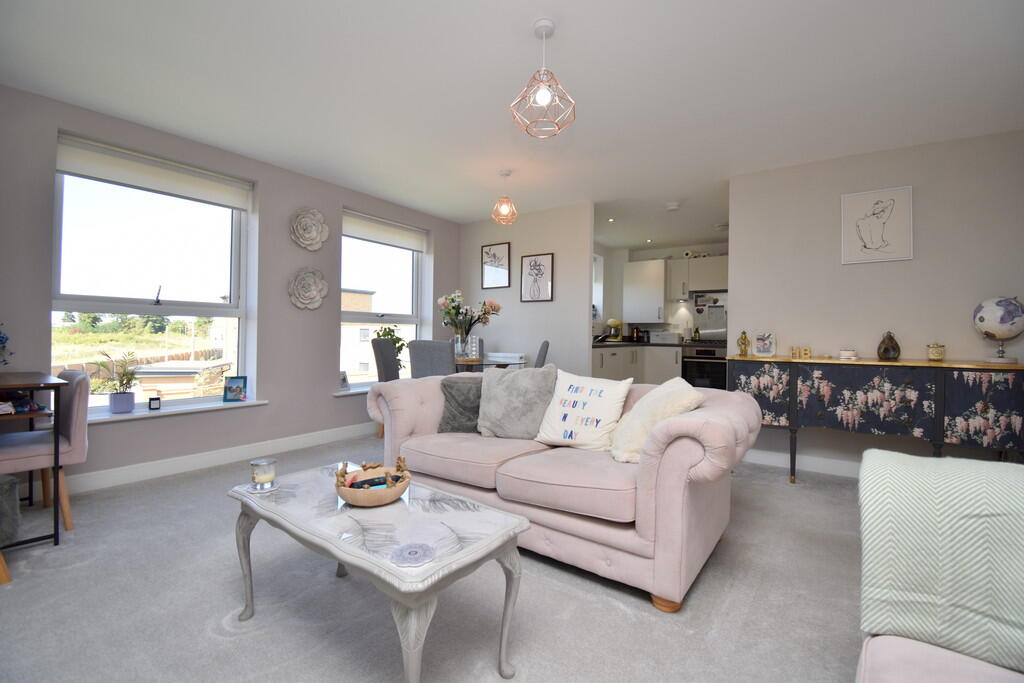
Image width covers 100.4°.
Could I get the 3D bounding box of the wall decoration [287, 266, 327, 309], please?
[{"bbox_3d":[-1.743,-0.448,3.665,0.070,0.367,0.355,1,1,35],"label":"wall decoration"}]

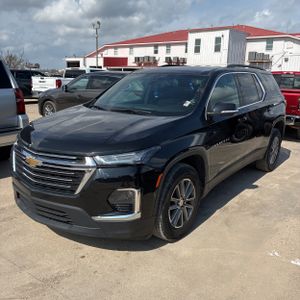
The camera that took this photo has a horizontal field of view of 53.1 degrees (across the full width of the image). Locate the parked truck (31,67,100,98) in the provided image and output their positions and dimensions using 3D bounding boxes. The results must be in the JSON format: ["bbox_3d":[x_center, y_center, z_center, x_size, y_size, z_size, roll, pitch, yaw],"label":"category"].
[{"bbox_3d":[-3.300,-3.321,15.876,2.040,1.920,5.850,7,14,29],"label":"parked truck"}]

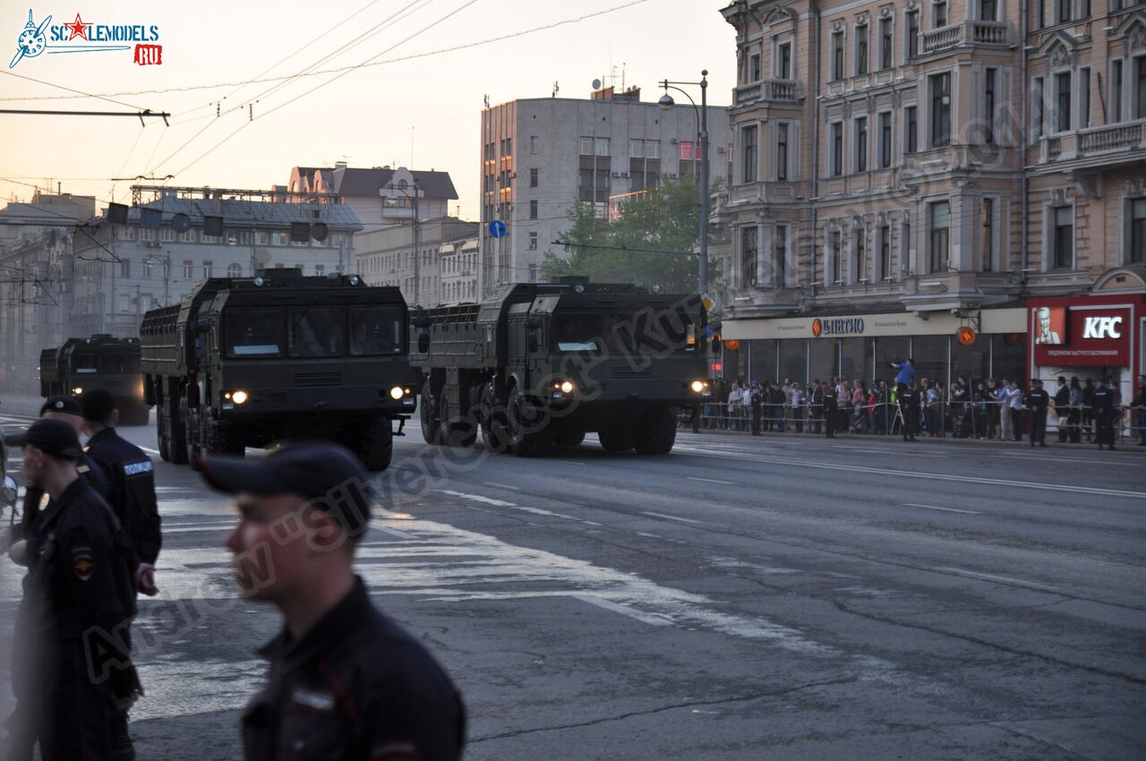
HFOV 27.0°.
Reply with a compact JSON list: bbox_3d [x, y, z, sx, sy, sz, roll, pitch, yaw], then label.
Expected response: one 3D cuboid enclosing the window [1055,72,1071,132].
[{"bbox_3d":[15.499,-8.658,74.968,0.250,2.050,0.980,1,0,-19],"label":"window"}]

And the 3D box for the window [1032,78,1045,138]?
[{"bbox_3d":[15.012,-8.712,76.366,0.250,2.000,0.650,1,0,-19],"label":"window"}]

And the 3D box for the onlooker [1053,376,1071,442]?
[{"bbox_3d":[13.500,0.810,65.700,0.380,1.800,0.480,0,0,-22],"label":"onlooker"}]

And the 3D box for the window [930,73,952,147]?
[{"bbox_3d":[12.142,-8.888,78.292,0.250,2.420,1.420,1,0,-19],"label":"window"}]

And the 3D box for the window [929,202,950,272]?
[{"bbox_3d":[12.070,-4.700,78.250,0.220,2.380,1.300,1,0,-20],"label":"window"}]

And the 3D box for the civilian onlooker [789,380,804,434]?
[{"bbox_3d":[7.885,0.954,84.000,0.550,1.782,0.420,1,0,20],"label":"civilian onlooker"}]

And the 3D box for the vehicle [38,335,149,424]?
[{"bbox_3d":[-18.400,0.000,92.000,3.100,3.300,13.000,1,0,-17],"label":"vehicle"}]

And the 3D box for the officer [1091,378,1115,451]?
[{"bbox_3d":[14.394,1.008,64.700,0.580,1.749,0.400,1,0,34],"label":"officer"}]

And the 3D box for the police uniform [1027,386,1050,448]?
[{"bbox_3d":[12.600,0.950,64.500,0.350,1.700,0.550,0,0,-43],"label":"police uniform"}]

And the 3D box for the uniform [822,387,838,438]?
[{"bbox_3d":[8.330,1.030,77.000,0.340,1.680,0.530,0,0,-42],"label":"uniform"}]

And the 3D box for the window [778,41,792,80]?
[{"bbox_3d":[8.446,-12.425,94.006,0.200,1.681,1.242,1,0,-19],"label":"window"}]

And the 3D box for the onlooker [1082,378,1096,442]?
[{"bbox_3d":[14.265,0.829,65.900,0.360,1.781,0.500,1,0,-18],"label":"onlooker"}]

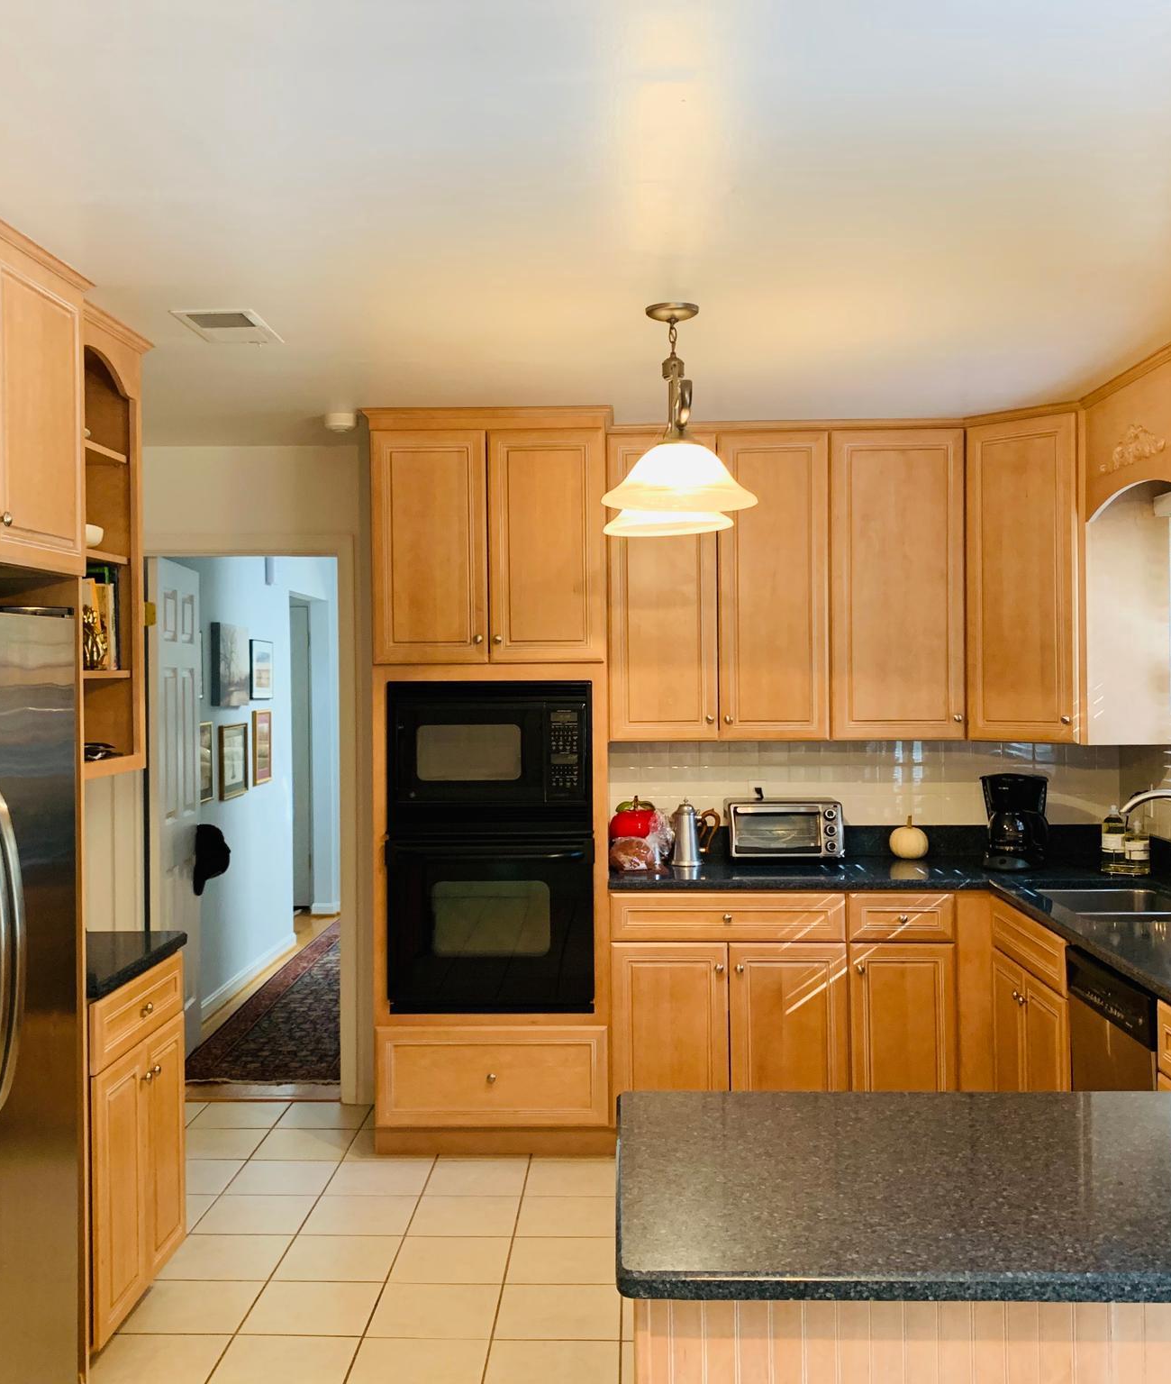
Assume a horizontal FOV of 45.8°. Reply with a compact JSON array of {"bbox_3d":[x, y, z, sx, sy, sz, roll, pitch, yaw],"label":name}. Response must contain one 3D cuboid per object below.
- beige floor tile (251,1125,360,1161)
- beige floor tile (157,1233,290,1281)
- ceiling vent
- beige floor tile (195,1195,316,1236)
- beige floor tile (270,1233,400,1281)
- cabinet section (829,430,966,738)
[{"bbox_3d":[-0.934,1.528,4.654,0.300,0.012,0.300,0,0,2],"label":"beige floor tile"},{"bbox_3d":[-0.965,1.532,3.740,0.300,0.012,0.300,0,0,2],"label":"beige floor tile"},{"bbox_3d":[-0.905,-0.923,3.512,0.203,0.015,0.315,0,0,2],"label":"ceiling vent"},{"bbox_3d":[-0.970,1.552,4.105,0.306,0.010,0.302,0,1,2],"label":"beige floor tile"},{"bbox_3d":[-0.660,1.529,3.729,0.300,0.012,0.300,0,0,2],"label":"beige floor tile"},{"bbox_3d":[1.079,-0.368,4.917,0.461,1.058,0.319,0,0,2],"label":"cabinet section"}]

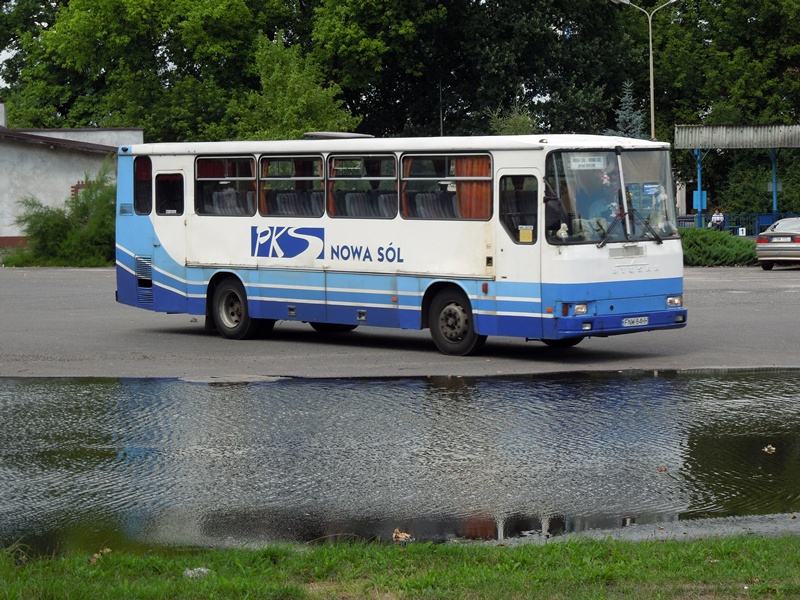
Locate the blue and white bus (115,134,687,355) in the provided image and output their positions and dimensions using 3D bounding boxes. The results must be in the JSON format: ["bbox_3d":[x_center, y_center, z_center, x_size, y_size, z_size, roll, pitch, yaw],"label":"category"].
[{"bbox_3d":[-0.292,-0.905,36.229,2.500,3.020,10.150,-4,4,-41],"label":"blue and white bus"}]

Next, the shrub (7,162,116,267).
[{"bbox_3d":[-8.918,-2.348,66.500,3.500,2.850,3.000,-1,3,0],"label":"shrub"}]

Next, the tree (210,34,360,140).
[{"bbox_3d":[-3.739,-5.176,80.000,4.900,7.000,4.700,-1,3,0],"label":"tree"}]

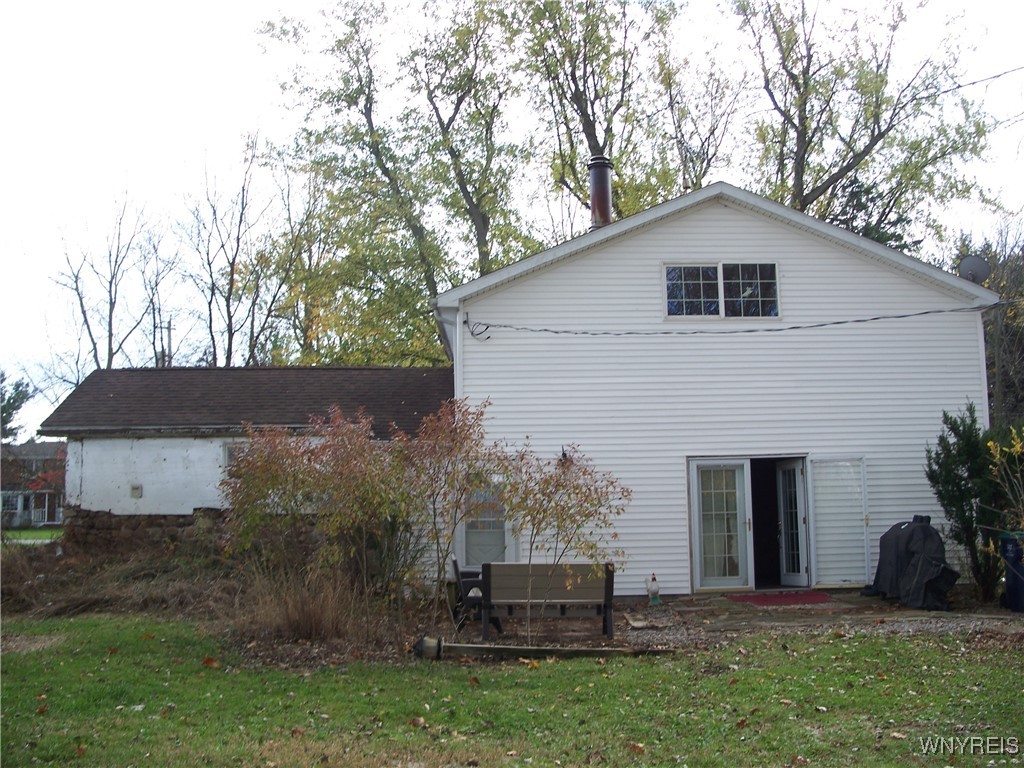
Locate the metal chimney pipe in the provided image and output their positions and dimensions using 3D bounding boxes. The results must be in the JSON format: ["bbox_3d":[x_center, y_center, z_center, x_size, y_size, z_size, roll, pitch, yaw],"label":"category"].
[{"bbox_3d":[1.512,-3.221,18.800,0.380,1.450,0.380,-1,-6,-2],"label":"metal chimney pipe"}]

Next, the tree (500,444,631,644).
[{"bbox_3d":[0.607,1.856,12.900,1.450,2.250,1.400,-1,-6,-2],"label":"tree"}]

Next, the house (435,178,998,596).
[{"bbox_3d":[3.229,0.434,21.406,9.180,6.660,7.800,-1,-6,-2],"label":"house"}]

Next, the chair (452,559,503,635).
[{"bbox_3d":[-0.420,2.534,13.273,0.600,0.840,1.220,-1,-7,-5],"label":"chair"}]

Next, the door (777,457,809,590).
[{"bbox_3d":[4.674,2.308,18.163,0.050,2.040,0.860,0,-6,-14],"label":"door"}]

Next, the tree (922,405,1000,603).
[{"bbox_3d":[6.972,1.814,16.900,1.100,3.000,1.100,-1,-6,-2],"label":"tree"}]

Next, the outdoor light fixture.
[{"bbox_3d":[-0.950,2.961,12.300,0.340,0.250,0.250,-1,-6,-2],"label":"outdoor light fixture"}]

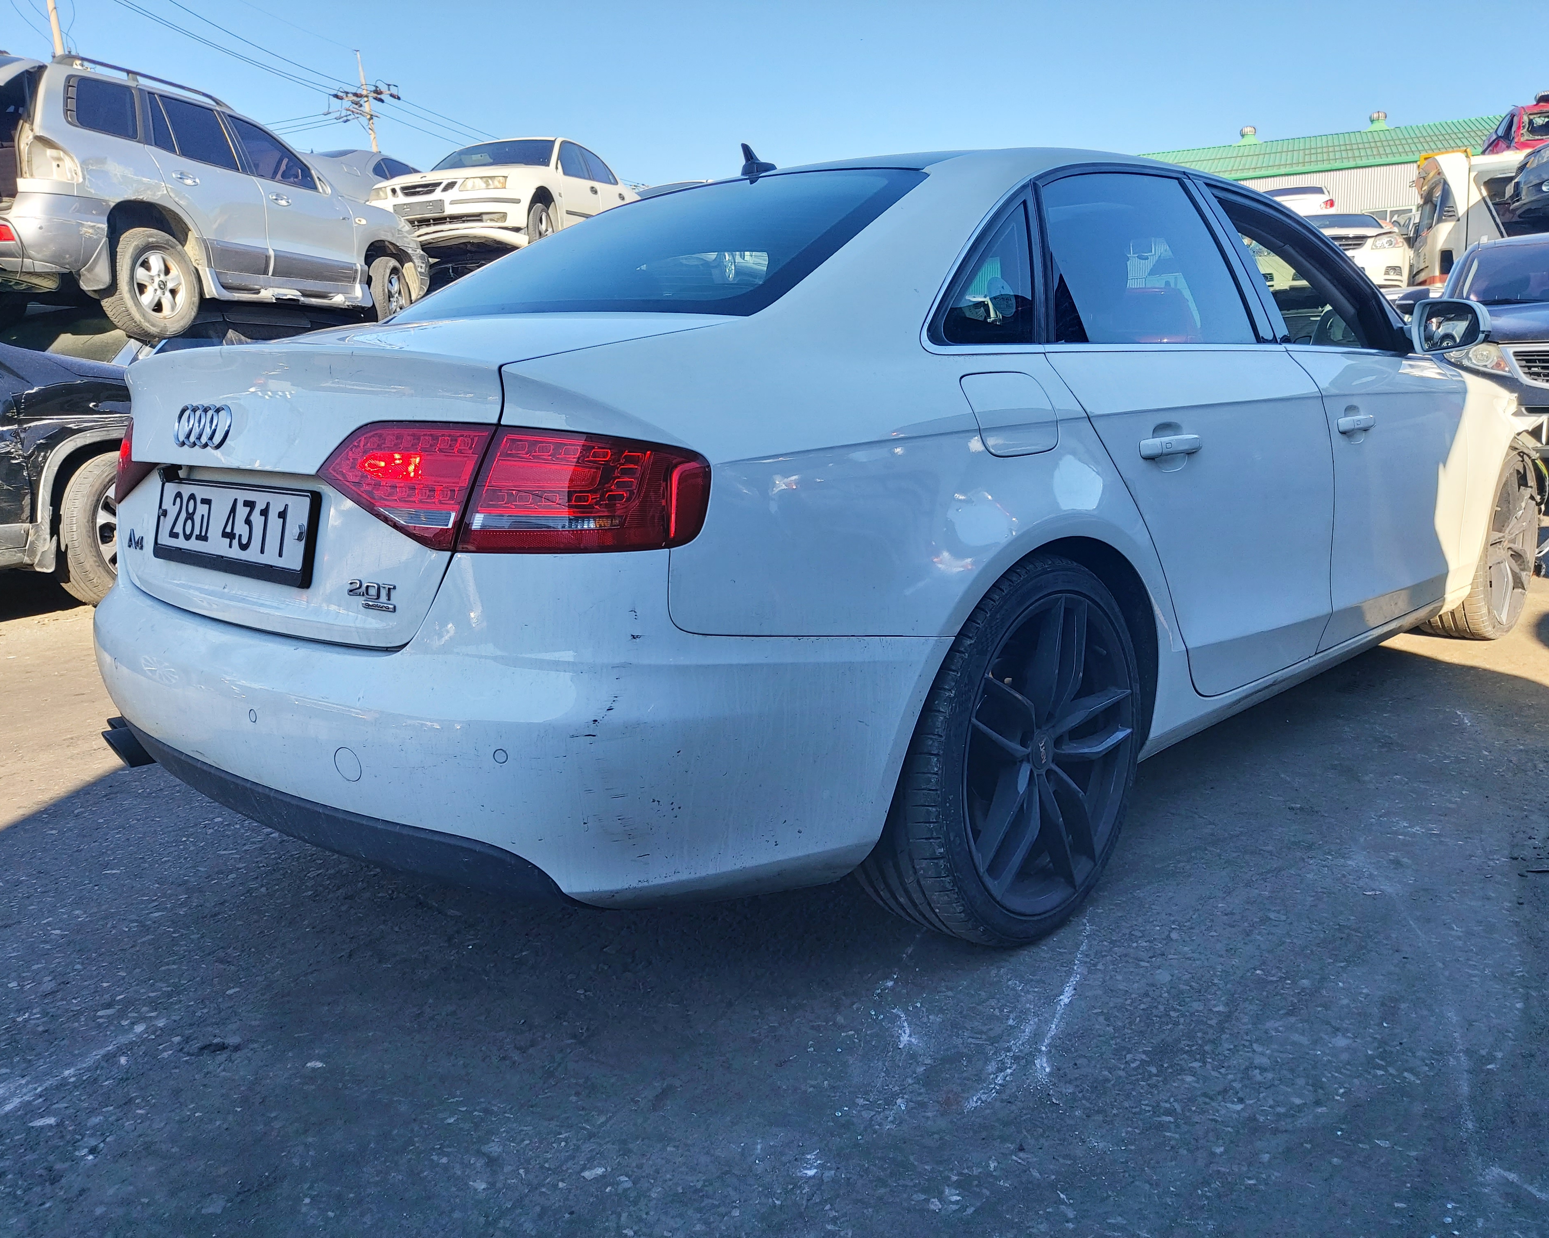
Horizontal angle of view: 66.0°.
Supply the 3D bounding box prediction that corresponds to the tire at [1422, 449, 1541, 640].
[{"bbox_3d":[2.310,-0.255,3.940,0.230,0.640,0.640,8,15,44],"label":"tire"}]

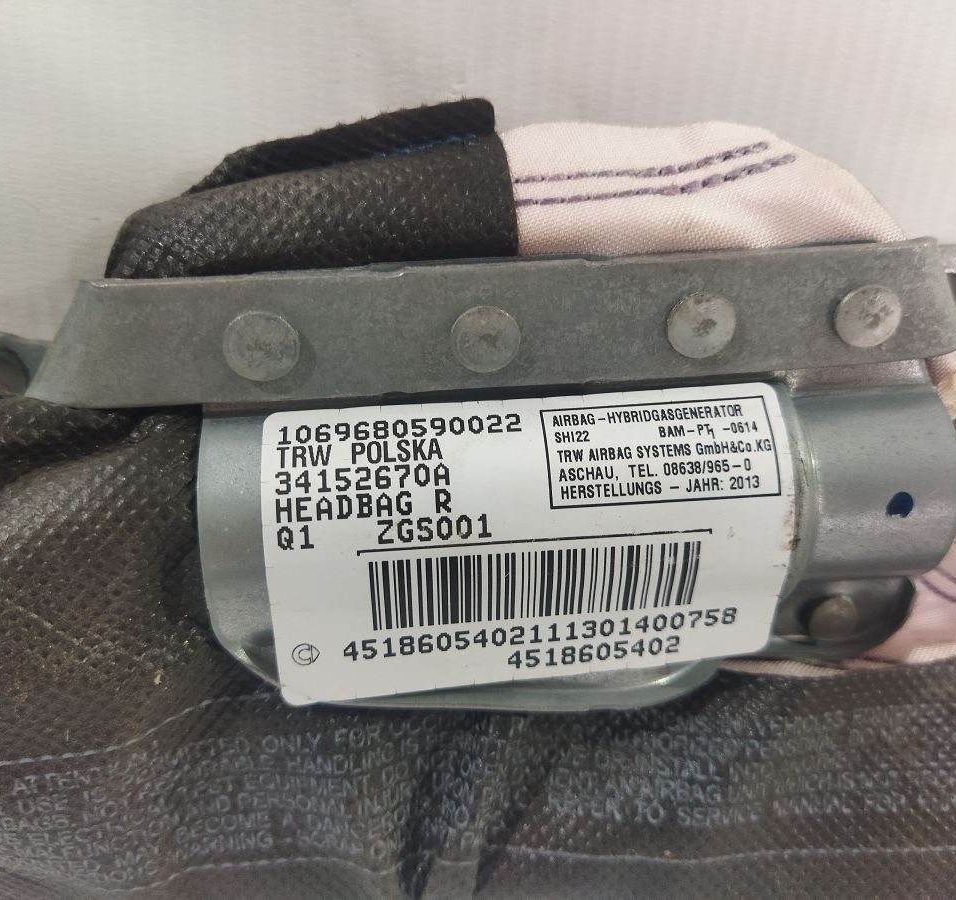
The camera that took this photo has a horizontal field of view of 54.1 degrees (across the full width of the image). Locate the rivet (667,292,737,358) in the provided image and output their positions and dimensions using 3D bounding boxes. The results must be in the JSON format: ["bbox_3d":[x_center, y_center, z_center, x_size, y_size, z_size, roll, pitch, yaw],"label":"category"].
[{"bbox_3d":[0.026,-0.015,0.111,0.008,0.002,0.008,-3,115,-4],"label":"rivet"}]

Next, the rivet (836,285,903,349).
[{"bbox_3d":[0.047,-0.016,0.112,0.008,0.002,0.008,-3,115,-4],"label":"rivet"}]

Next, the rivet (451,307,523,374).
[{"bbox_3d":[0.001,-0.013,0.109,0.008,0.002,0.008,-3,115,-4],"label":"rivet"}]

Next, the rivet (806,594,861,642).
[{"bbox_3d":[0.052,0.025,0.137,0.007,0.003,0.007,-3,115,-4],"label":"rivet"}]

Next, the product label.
[{"bbox_3d":[0.007,0.012,0.115,0.063,0.010,0.038,-3,100,-5],"label":"product label"}]

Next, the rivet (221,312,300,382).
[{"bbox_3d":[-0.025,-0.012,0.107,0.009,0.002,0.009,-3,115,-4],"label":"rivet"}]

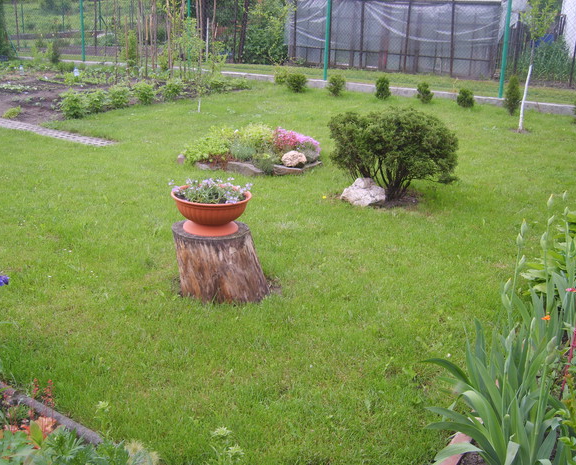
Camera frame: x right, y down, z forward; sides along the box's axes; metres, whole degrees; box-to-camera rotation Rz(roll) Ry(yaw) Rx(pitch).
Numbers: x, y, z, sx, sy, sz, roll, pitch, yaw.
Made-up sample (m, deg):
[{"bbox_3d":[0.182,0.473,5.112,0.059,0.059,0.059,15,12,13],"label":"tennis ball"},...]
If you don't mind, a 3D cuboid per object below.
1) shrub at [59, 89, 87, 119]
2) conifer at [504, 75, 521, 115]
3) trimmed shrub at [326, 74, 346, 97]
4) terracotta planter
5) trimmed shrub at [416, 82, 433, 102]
[{"bbox_3d":[-2.681,-1.593,7.800,0.350,0.340,0.350,2,19,0],"label":"shrub"},{"bbox_3d":[2.995,-1.842,8.400,0.245,0.530,0.245,2,19,0],"label":"conifer"},{"bbox_3d":[0.888,-2.649,11.350,0.330,0.350,0.330,3,19,4],"label":"trimmed shrub"},{"bbox_3d":[-0.378,-0.101,3.100,0.400,0.180,0.400,2,19,0],"label":"terracotta planter"},{"bbox_3d":[2.382,-2.414,10.907,0.250,0.300,0.250,6,20,11],"label":"trimmed shrub"}]

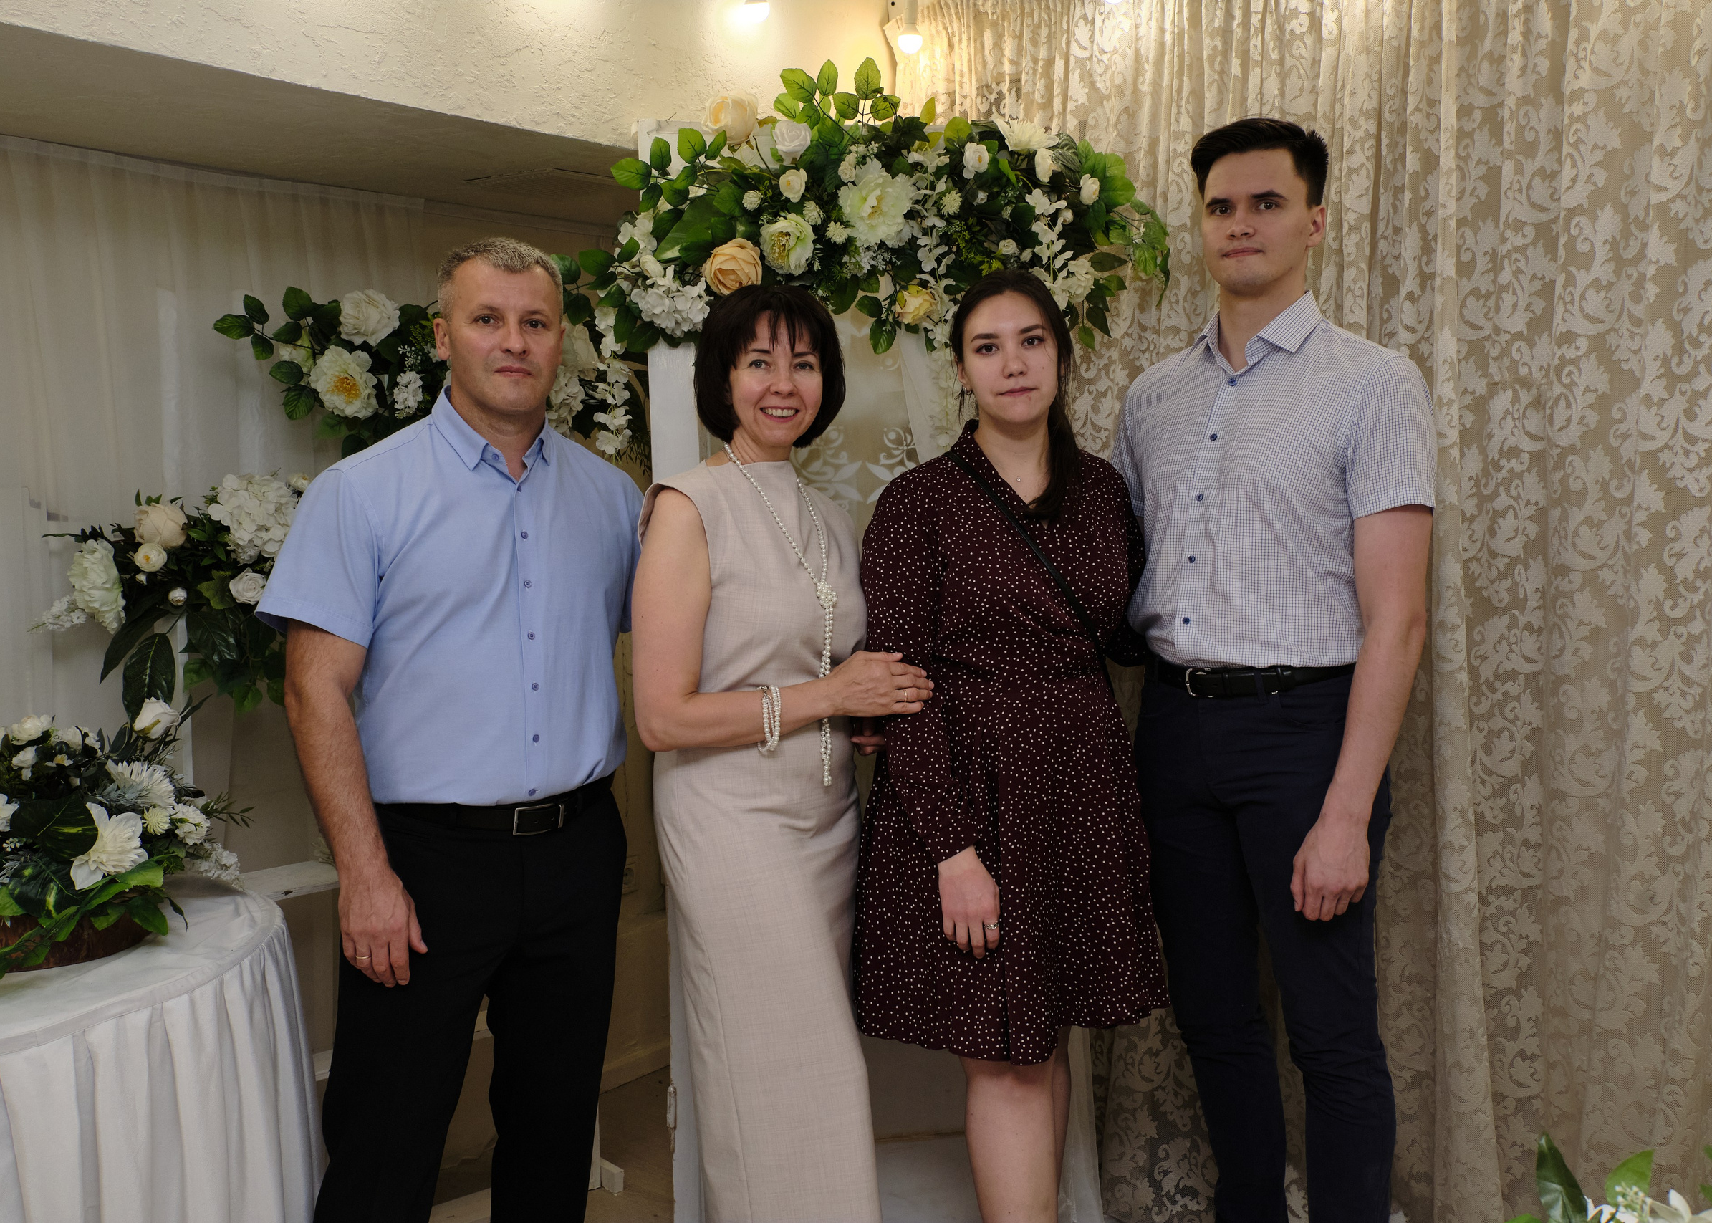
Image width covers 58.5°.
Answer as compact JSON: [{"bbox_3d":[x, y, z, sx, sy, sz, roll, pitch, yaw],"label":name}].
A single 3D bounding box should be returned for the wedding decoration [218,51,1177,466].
[{"bbox_3d":[-0.275,-0.577,2.560,1.550,0.650,0.450,-2,5,-6],"label":"wedding decoration"}]

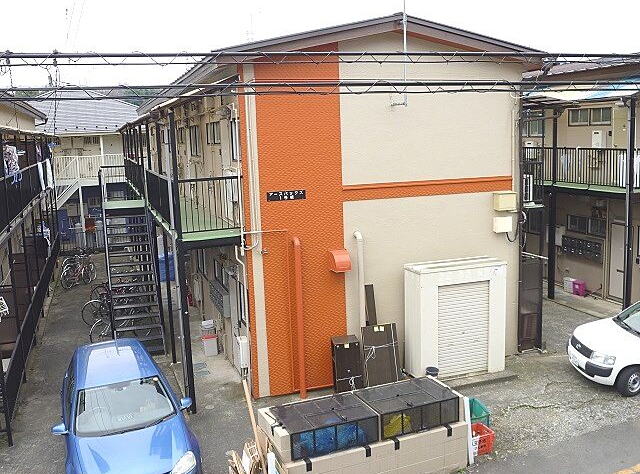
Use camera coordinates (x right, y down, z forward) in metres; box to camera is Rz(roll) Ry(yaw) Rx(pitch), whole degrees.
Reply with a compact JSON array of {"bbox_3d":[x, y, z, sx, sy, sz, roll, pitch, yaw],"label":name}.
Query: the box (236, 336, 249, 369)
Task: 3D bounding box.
[{"bbox_3d":[-1.429,2.149,12.368,0.140,0.530,0.320,-5,9,-18],"label":"box"}]

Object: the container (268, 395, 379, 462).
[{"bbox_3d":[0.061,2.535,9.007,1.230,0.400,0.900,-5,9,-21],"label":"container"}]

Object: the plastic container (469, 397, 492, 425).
[{"bbox_3d":[2.336,2.854,10.462,0.450,0.330,0.620,-4,9,-13],"label":"plastic container"}]

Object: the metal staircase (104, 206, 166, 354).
[{"bbox_3d":[-4.416,0.935,15.733,1.030,3.000,3.300,-5,9,-18],"label":"metal staircase"}]

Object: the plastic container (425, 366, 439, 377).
[{"bbox_3d":[2.030,2.554,12.063,0.240,0.270,0.240,-5,9,-18],"label":"plastic container"}]

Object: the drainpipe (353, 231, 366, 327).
[{"bbox_3d":[0.756,1.320,12.288,0.105,2.920,0.200,-5,9,-18],"label":"drainpipe"}]

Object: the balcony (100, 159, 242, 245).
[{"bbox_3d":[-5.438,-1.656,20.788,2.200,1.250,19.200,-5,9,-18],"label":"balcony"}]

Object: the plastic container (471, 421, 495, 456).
[{"bbox_3d":[2.440,3.205,10.498,0.480,0.320,0.380,-6,9,-22],"label":"plastic container"}]

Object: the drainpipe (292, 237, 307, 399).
[{"bbox_3d":[-0.382,1.433,11.908,0.105,2.890,0.200,-5,9,-18],"label":"drainpipe"}]

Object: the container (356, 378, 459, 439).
[{"bbox_3d":[1.349,2.633,10.257,1.320,0.450,0.940,-6,9,-22],"label":"container"}]

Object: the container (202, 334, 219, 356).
[{"bbox_3d":[-2.544,2.512,15.413,0.370,0.440,0.320,-5,9,-18],"label":"container"}]

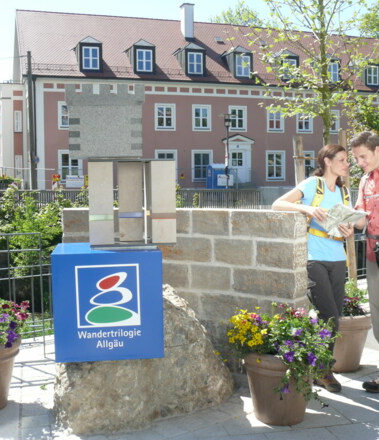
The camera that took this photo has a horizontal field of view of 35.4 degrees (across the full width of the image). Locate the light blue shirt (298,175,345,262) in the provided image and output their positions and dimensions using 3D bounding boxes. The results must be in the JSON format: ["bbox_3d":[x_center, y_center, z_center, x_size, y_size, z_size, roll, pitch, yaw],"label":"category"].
[{"bbox_3d":[0.928,-0.003,4.080,0.400,0.590,0.260,-2,4,-20],"label":"light blue shirt"}]

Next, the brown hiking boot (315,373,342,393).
[{"bbox_3d":[0.935,1.087,4.150,0.105,0.130,0.280,-3,5,-27],"label":"brown hiking boot"}]

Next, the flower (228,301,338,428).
[{"bbox_3d":[0.552,0.865,3.593,0.620,0.670,0.580,-1,5,0],"label":"flower"}]

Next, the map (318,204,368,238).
[{"bbox_3d":[1.000,0.006,3.880,0.360,0.260,0.100,1,21,3],"label":"map"}]

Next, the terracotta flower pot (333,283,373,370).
[{"bbox_3d":[1.167,0.782,4.485,0.520,0.640,0.520,-1,5,0],"label":"terracotta flower pot"}]

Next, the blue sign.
[{"bbox_3d":[-0.486,0.469,3.593,0.610,0.614,0.510,-2,5,-8],"label":"blue sign"}]

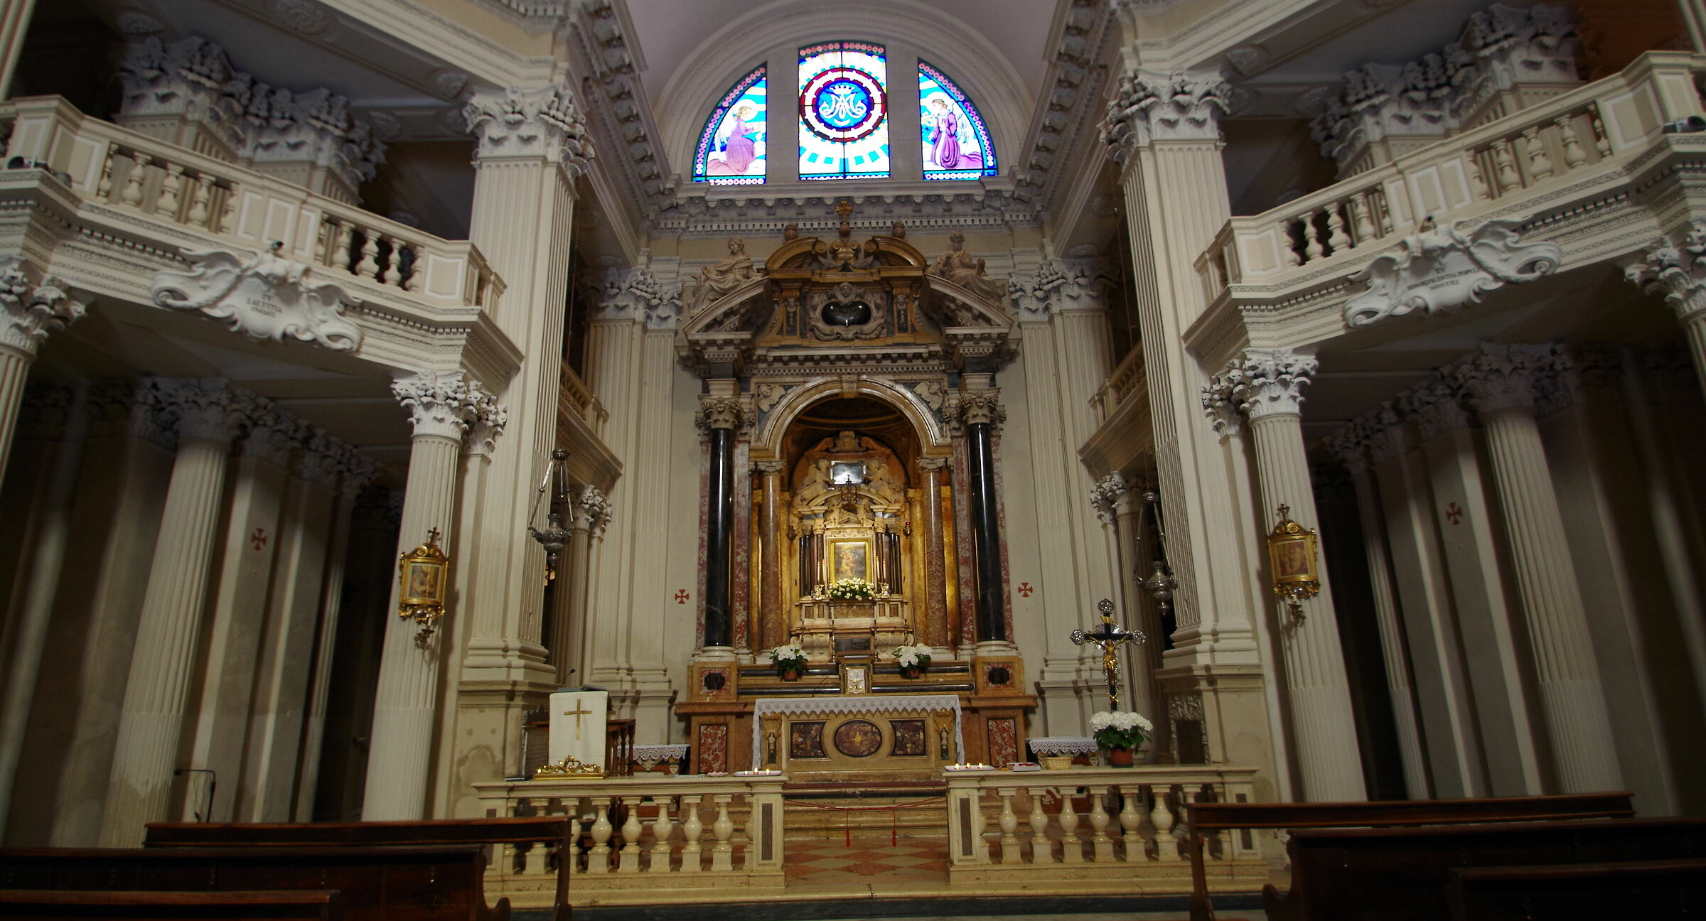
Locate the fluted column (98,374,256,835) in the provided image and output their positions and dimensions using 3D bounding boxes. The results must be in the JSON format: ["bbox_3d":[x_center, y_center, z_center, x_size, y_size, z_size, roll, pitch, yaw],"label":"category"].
[{"bbox_3d":[-5.708,1.433,7.111,0.552,4.384,0.552,-1,-15,0],"label":"fluted column"}]

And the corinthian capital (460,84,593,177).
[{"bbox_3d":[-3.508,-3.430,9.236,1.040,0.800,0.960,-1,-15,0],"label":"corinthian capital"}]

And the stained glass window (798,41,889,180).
[{"bbox_3d":[-0.168,-6.165,14.939,1.538,2.800,0.189,-1,-15,0],"label":"stained glass window"}]

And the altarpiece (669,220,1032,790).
[{"bbox_3d":[-0.039,0.150,12.380,4.982,8.453,1.288,-1,-15,0],"label":"altarpiece"}]

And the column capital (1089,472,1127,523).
[{"bbox_3d":[3.561,0.538,11.679,0.528,0.600,0.528,-1,-15,0],"label":"column capital"}]

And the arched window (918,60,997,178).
[{"bbox_3d":[1.830,-5.980,14.866,1.254,2.405,0.189,-1,-15,0],"label":"arched window"}]

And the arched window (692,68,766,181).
[{"bbox_3d":[-2.027,-5.628,14.128,1.180,2.262,0.096,-1,-15,0],"label":"arched window"}]

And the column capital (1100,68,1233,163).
[{"bbox_3d":[3.499,-3.682,9.563,1.185,0.790,1.065,-1,-15,0],"label":"column capital"}]

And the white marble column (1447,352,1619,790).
[{"bbox_3d":[5.959,1.221,7.223,0.636,4.426,0.636,-1,-15,0],"label":"white marble column"}]

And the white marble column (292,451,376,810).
[{"bbox_3d":[-5.801,2.047,9.268,0.636,4.426,0.636,-1,-15,0],"label":"white marble column"}]

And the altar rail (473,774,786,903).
[{"bbox_3d":[-1.782,3.001,6.876,2.512,0.800,0.384,-1,-15,0],"label":"altar rail"}]

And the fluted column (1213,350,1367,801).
[{"bbox_3d":[3.696,1.177,6.965,0.552,4.304,0.552,-1,-15,0],"label":"fluted column"}]

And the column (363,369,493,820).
[{"bbox_3d":[-3.576,1.340,6.972,0.552,4.304,0.552,-1,-15,0],"label":"column"}]

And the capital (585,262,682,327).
[{"bbox_3d":[-3.322,-2.442,12.913,1.376,0.800,0.640,-1,-15,0],"label":"capital"}]

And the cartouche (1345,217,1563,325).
[{"bbox_3d":[4.587,-1.497,6.649,0.275,0.722,1.409,13,-21,-43],"label":"cartouche"}]

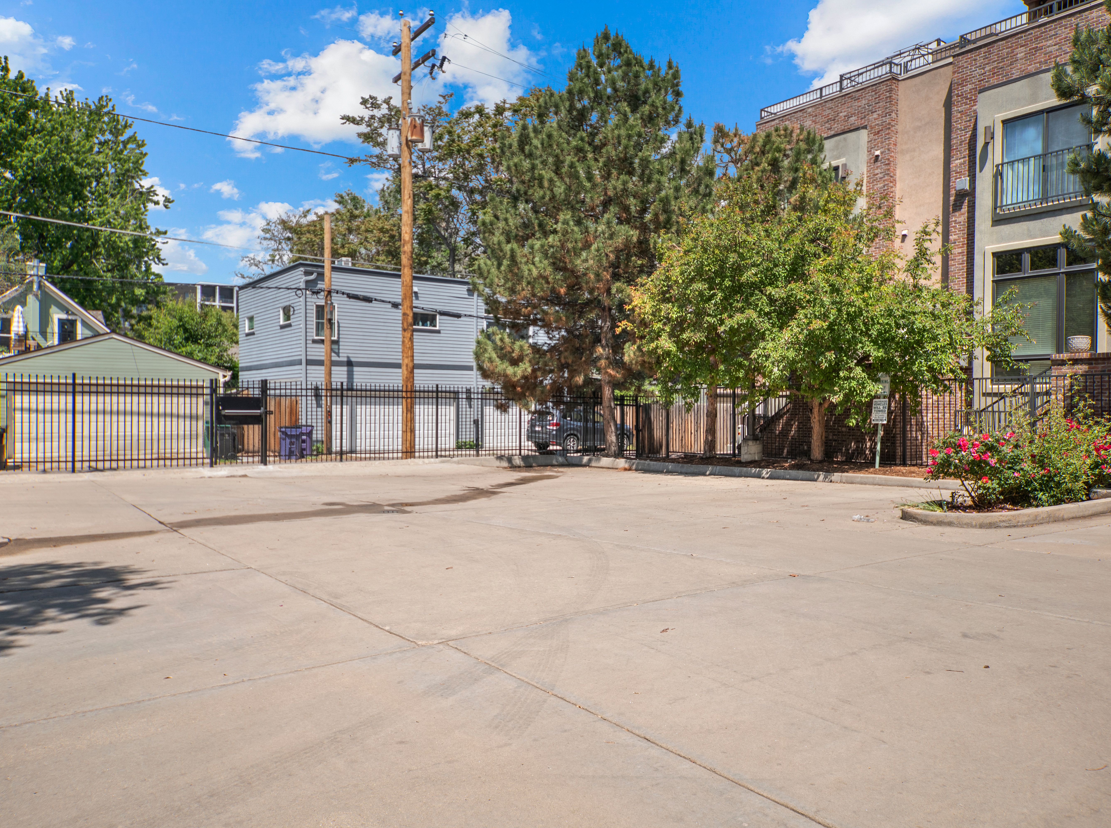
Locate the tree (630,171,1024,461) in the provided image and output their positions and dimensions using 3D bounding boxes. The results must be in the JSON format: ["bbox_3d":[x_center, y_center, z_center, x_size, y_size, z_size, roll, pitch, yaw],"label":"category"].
[{"bbox_3d":[5.500,-2.150,17.200,7.500,6.100,6.600,0,1,0],"label":"tree"}]

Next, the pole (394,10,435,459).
[{"bbox_3d":[-3.750,-4.600,21.600,0.800,11.800,2.200,0,1,-37],"label":"pole"}]

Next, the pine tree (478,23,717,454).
[{"bbox_3d":[1.050,-4.600,22.200,6.300,11.500,6.000,0,1,0],"label":"pine tree"}]

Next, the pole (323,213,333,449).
[{"bbox_3d":[-7.150,-2.550,26.100,0.250,7.650,0.250,0,1,0],"label":"pole"}]

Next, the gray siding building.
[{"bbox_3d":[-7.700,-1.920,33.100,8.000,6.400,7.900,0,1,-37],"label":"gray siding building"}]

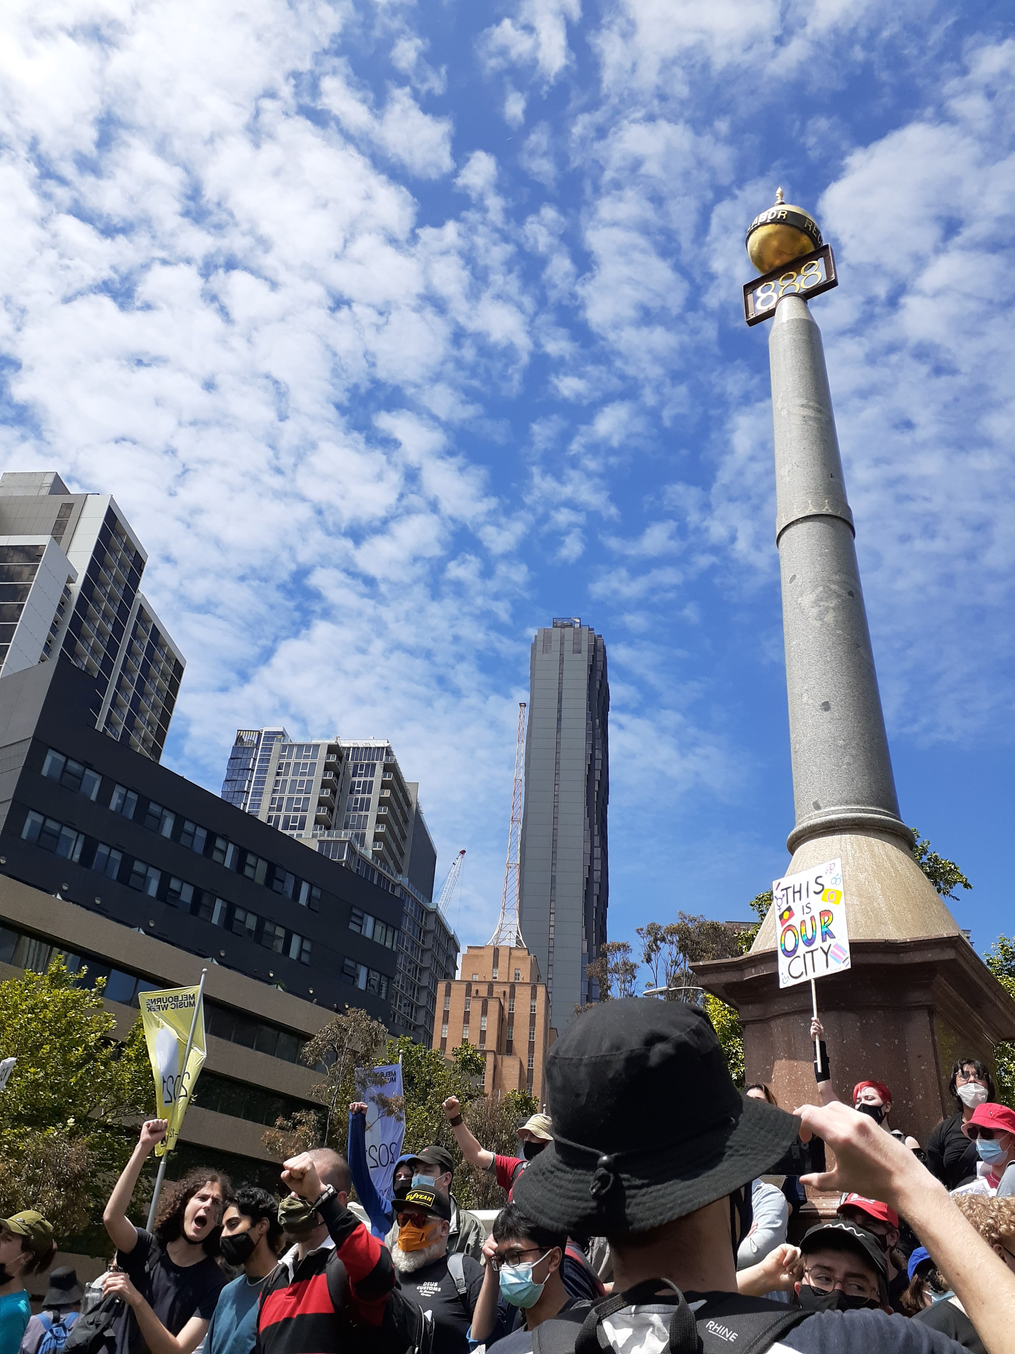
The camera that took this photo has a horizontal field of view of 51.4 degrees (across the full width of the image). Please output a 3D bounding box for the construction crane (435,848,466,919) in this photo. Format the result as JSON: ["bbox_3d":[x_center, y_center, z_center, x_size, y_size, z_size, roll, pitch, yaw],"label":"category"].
[{"bbox_3d":[-27.242,95.059,381.112,22.000,70.000,9.000,4,-32,0],"label":"construction crane"}]

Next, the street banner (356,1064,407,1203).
[{"bbox_3d":[-2.418,8.466,19.643,1.100,2.500,0.300,-7,-34,17],"label":"street banner"}]

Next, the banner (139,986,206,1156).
[{"bbox_3d":[-5.046,5.819,15.813,1.000,2.500,0.350,0,-32,7],"label":"banner"}]

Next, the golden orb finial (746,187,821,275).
[{"bbox_3d":[2.930,-4.832,11.300,0.750,1.330,0.750,-7,-34,17],"label":"golden orb finial"}]

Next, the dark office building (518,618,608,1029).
[{"bbox_3d":[14.204,70.885,273.988,23.000,187.000,34.000,0,-32,6],"label":"dark office building"}]

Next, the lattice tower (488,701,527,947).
[{"bbox_3d":[1.091,22.459,159.354,6.000,43.500,6.000,0,-32,7],"label":"lattice tower"}]

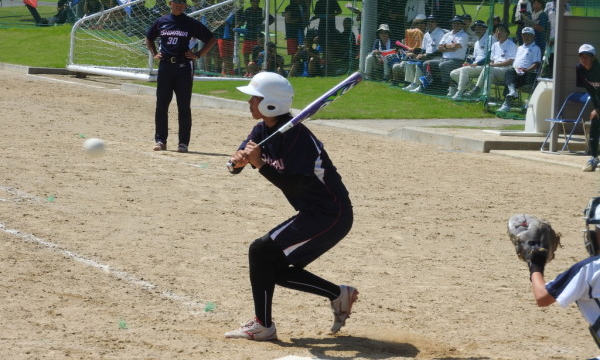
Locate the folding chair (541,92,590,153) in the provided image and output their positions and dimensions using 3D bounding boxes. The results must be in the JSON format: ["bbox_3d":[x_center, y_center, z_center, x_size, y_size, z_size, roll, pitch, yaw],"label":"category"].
[{"bbox_3d":[3.247,-0.703,31.800,0.460,0.730,0.460,0,5,-25],"label":"folding chair"}]

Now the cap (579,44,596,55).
[{"bbox_3d":[3.096,-1.405,28.000,0.170,0.130,0.220,5,5,30],"label":"cap"}]

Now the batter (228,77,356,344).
[{"bbox_3d":[-0.044,0.139,13.600,0.660,1.390,0.540,0,5,-25],"label":"batter"}]

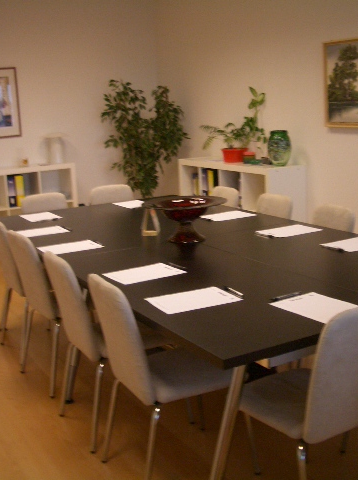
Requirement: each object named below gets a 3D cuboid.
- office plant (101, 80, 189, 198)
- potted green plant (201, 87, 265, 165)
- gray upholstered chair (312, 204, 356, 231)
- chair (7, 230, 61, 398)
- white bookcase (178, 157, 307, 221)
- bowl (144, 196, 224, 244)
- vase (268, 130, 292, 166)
[{"bbox_3d":[-0.357,-0.840,6.996,0.880,1.740,0.880,-3,12,1],"label":"office plant"},{"bbox_3d":[0.499,-1.052,5.941,0.400,0.680,0.560,-9,13,-27],"label":"potted green plant"},{"bbox_3d":[0.668,0.256,3.639,0.520,0.840,0.430,-9,14,-29],"label":"gray upholstered chair"},{"bbox_3d":[-0.592,0.347,3.595,0.530,0.840,0.440,-11,14,-32],"label":"chair"},{"bbox_3d":[0.554,-0.319,6.067,0.390,0.810,1.490,-9,13,-27],"label":"white bookcase"},{"bbox_3d":[0.038,-0.103,3.617,0.470,0.216,0.470,-3,12,1],"label":"bowl"},{"bbox_3d":[0.856,-0.776,5.472,0.200,0.305,0.200,-3,12,1],"label":"vase"}]

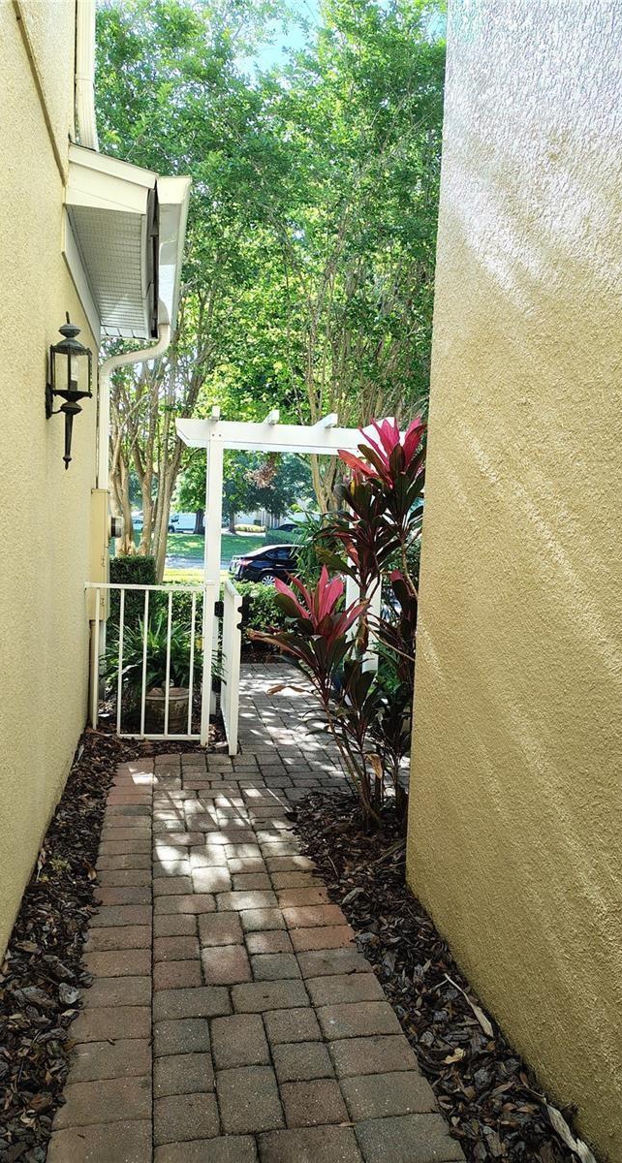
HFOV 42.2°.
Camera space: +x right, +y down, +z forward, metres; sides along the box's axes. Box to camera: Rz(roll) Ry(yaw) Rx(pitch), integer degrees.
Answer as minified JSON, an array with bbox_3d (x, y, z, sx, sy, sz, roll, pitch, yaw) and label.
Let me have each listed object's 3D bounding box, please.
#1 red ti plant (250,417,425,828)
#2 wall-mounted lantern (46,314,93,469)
[{"bbox_3d":[0.211,0.172,3.909,1.050,1.950,0.950,2,3,-11],"label":"red ti plant"},{"bbox_3d":[-0.948,-0.753,3.209,0.185,0.615,0.170,2,3,-11],"label":"wall-mounted lantern"}]

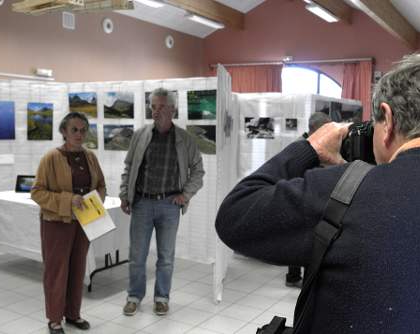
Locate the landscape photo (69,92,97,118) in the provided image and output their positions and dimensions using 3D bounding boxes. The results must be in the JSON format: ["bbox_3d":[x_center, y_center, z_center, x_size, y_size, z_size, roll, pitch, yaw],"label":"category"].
[{"bbox_3d":[-1.607,-0.773,6.335,0.470,0.308,0.020,4,6,31],"label":"landscape photo"}]

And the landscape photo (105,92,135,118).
[{"bbox_3d":[-1.095,-0.739,6.025,0.470,0.308,0.020,4,6,31],"label":"landscape photo"}]

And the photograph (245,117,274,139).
[{"bbox_3d":[0.754,-0.584,7.596,0.480,0.315,0.020,4,6,31],"label":"photograph"}]

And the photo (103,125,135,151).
[{"bbox_3d":[-1.099,-0.353,6.055,0.470,0.308,0.020,4,6,31],"label":"photo"}]

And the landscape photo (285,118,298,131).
[{"bbox_3d":[1.200,-0.616,7.321,0.180,0.165,0.020,4,6,31],"label":"landscape photo"}]

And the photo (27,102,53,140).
[{"bbox_3d":[-2.186,-0.582,6.461,0.318,0.470,0.020,-1,5,-23],"label":"photo"}]

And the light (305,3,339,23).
[{"bbox_3d":[2.171,-2.959,9.599,0.230,0.100,1.360,4,6,31],"label":"light"}]

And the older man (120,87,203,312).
[{"bbox_3d":[-0.394,0.272,4.060,0.660,1.783,0.370,1,5,0],"label":"older man"}]

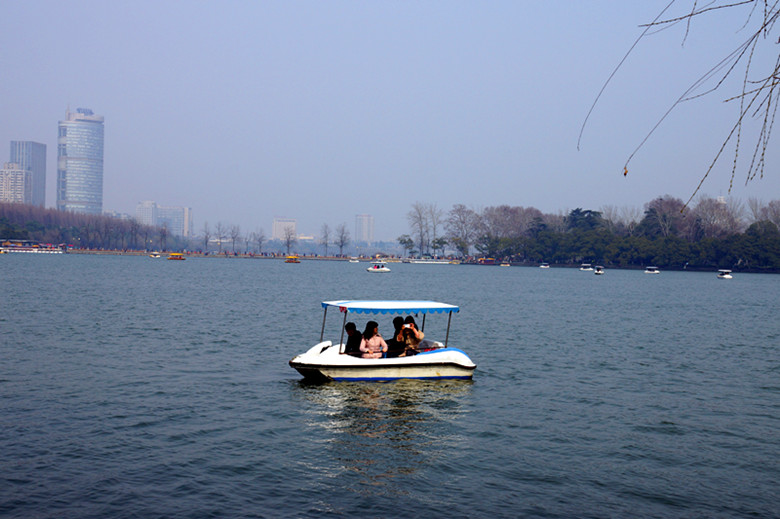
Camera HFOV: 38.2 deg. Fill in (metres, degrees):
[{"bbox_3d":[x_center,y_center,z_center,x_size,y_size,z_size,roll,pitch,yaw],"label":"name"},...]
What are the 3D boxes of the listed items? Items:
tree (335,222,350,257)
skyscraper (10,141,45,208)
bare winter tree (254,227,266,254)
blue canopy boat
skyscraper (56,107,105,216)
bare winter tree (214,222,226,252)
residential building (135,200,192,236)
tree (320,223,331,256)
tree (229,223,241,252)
[{"bbox_3d":[-18.985,-7.794,450.000,6.400,13.990,6.400,1,0,0],"label":"tree"},{"bbox_3d":[-474.536,-84.785,1480.000,28.000,141.000,38.000,1,0,6],"label":"skyscraper"},{"bbox_3d":[-54.634,-7.805,475.000,5.200,12.230,5.200,1,0,0],"label":"bare winter tree"},{"bbox_3d":[-0.162,1.537,21.500,3.450,1.500,1.600,1,0,-19],"label":"blue canopy boat"},{"bbox_3d":[-349.112,-91.367,1270.000,50.000,157.000,47.000,1,0,-6],"label":"skyscraper"},{"bbox_3d":[-71.510,-9.070,475.000,5.000,13.080,5.000,1,0,0],"label":"bare winter tree"},{"bbox_3d":[-321.876,-48.317,1600.000,78.000,70.000,36.000,1,0,-18],"label":"residential building"},{"bbox_3d":[-25.779,-7.794,450.000,4.500,13.990,4.500,1,0,0],"label":"tree"},{"bbox_3d":[-65.603,-8.649,475.000,5.000,12.230,5.000,1,0,0],"label":"tree"}]

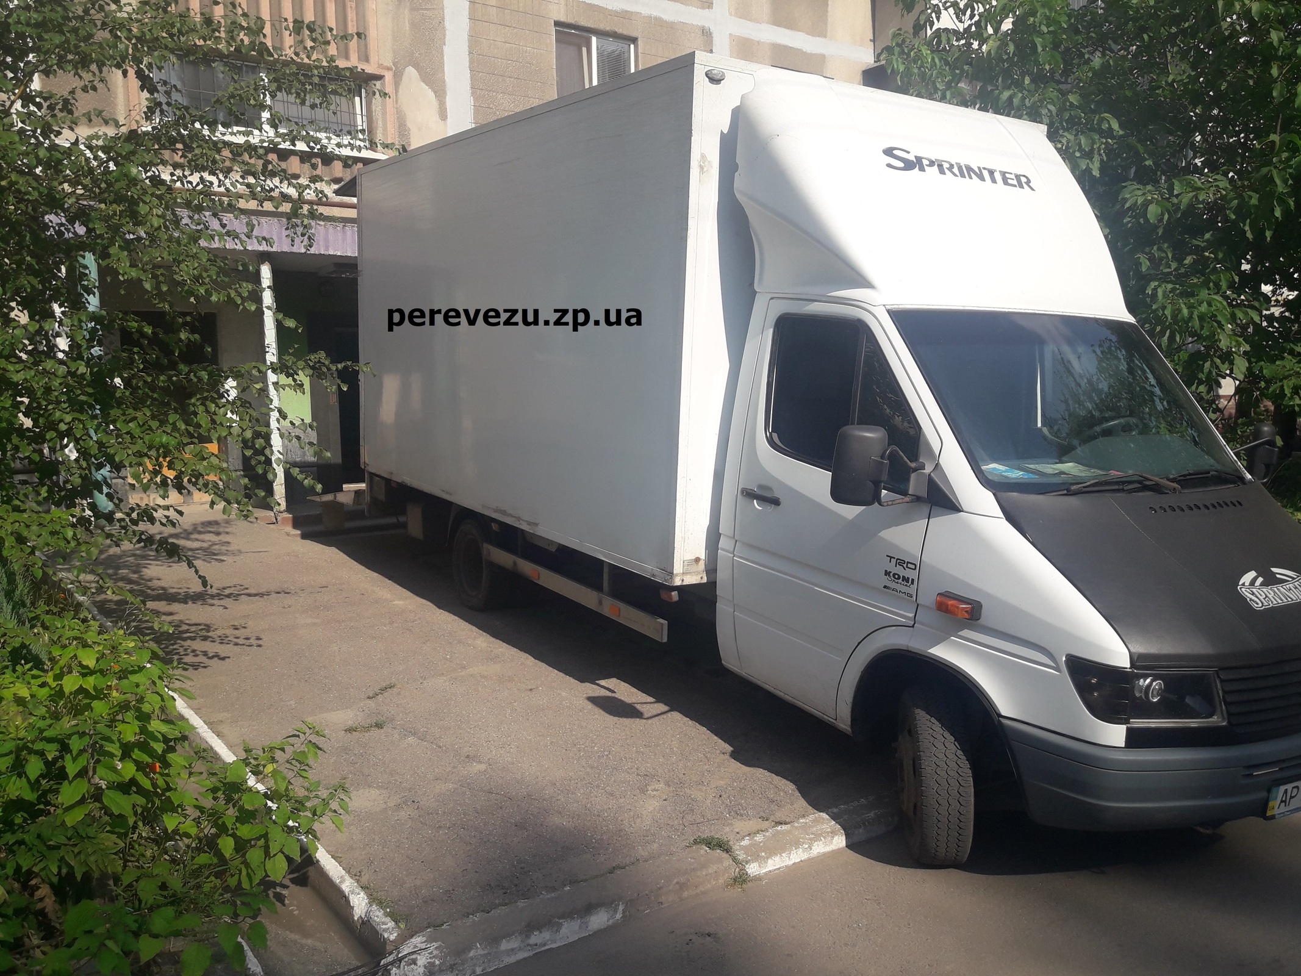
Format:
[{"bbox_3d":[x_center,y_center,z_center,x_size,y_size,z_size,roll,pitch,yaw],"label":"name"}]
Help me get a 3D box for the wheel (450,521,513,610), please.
[{"bbox_3d":[-1.192,0.537,7.365,0.210,0.645,0.645,-3,10,-33],"label":"wheel"}]

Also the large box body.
[{"bbox_3d":[-0.066,-1.063,7.076,2.393,2.320,4.414,-4,10,-33],"label":"large box body"}]

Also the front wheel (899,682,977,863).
[{"bbox_3d":[1.081,1.091,4.008,0.205,0.650,0.650,3,8,6],"label":"front wheel"}]

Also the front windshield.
[{"bbox_3d":[1.775,-0.399,4.332,1.680,0.870,0.170,-3,-30,-33],"label":"front windshield"}]

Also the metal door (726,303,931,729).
[{"bbox_3d":[0.760,0.094,4.283,0.170,1.700,1.080,-3,10,-33],"label":"metal door"}]

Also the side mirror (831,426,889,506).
[{"bbox_3d":[0.724,-0.076,3.640,0.185,0.275,0.100,0,9,-15],"label":"side mirror"}]

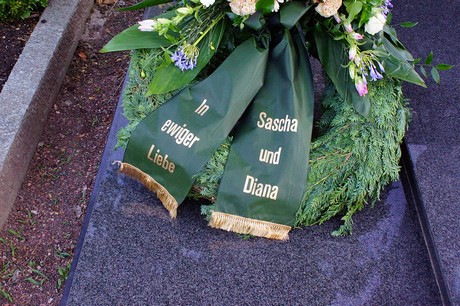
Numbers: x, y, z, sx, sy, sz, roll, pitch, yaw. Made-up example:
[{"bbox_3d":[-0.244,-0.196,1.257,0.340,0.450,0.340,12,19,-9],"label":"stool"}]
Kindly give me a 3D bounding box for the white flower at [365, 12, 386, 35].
[{"bbox_3d":[0.372,-0.331,1.470,0.055,0.055,0.050,13,59,8],"label":"white flower"}]

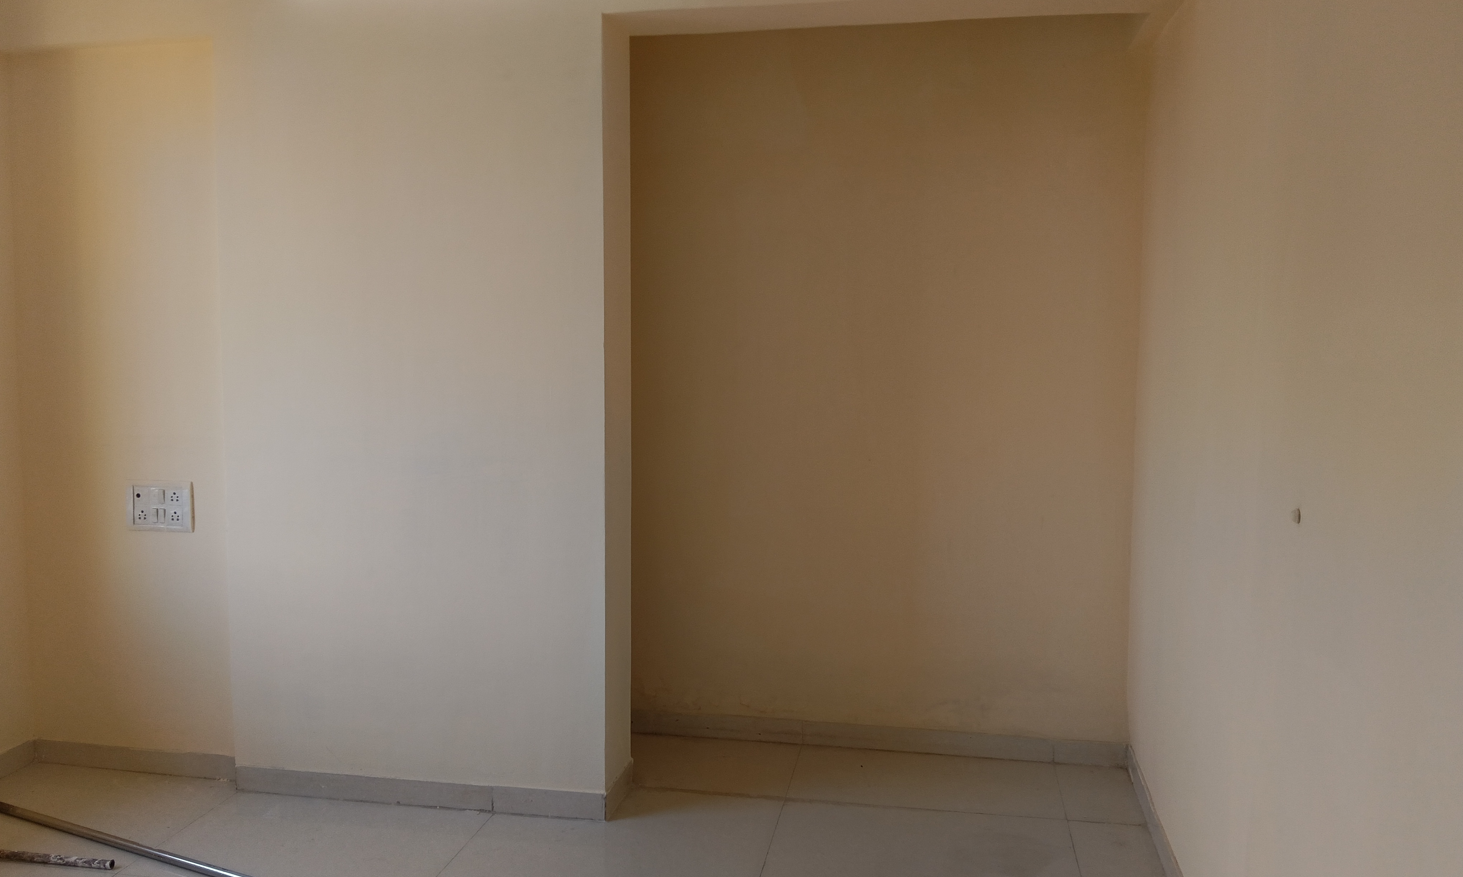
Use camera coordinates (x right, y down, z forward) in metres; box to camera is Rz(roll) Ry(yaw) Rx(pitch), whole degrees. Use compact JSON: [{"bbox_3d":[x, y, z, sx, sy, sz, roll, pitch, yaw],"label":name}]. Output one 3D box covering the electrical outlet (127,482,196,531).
[{"bbox_3d":[-1.737,0.206,3.482,0.216,0.154,0.018,1,5,10],"label":"electrical outlet"}]

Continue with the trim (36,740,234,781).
[{"bbox_3d":[-1.870,1.003,3.587,0.707,0.075,0.018,1,5,10],"label":"trim"}]

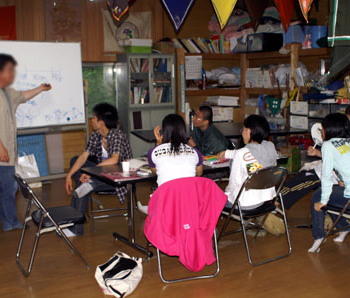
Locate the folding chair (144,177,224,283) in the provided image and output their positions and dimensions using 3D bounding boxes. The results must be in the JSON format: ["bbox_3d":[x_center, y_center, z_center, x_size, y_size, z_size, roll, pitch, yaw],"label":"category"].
[{"bbox_3d":[0.060,0.551,3.699,0.475,0.770,0.500,-2,7,-13],"label":"folding chair"}]

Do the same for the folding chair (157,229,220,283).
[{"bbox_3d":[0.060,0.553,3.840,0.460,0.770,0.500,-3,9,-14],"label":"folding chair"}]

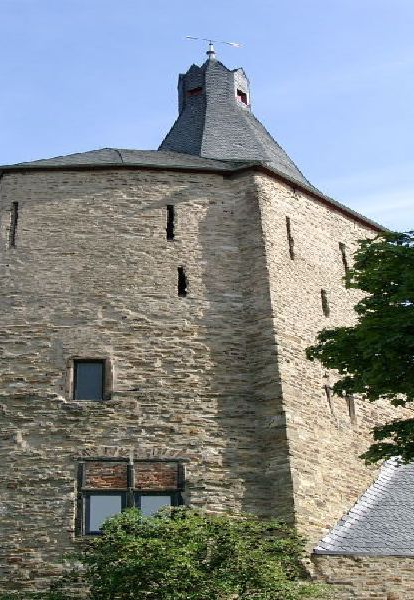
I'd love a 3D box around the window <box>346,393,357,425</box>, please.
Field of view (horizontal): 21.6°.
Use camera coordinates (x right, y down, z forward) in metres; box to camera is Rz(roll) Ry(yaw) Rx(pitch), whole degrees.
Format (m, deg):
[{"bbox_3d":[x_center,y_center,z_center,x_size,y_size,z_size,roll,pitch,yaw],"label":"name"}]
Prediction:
[{"bbox_3d":[3.014,2.357,23.063,0.206,0.665,0.150,23,-42,-32],"label":"window"}]

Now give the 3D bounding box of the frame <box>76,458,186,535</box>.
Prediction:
[{"bbox_3d":[-1.453,3.766,20.607,1.981,1.509,0.200,1,-34,-5],"label":"frame"}]

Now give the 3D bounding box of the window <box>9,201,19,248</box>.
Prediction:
[{"bbox_3d":[-4.256,-1.618,24.023,0.175,1.319,0.150,-1,-34,-3],"label":"window"}]

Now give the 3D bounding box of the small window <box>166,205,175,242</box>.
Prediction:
[{"bbox_3d":[-0.818,-1.697,24.408,0.169,1.001,0.150,1,-34,-5],"label":"small window"}]

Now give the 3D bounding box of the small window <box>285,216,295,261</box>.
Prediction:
[{"bbox_3d":[1.858,-1.378,24.633,0.136,1.242,0.150,23,-42,-32],"label":"small window"}]

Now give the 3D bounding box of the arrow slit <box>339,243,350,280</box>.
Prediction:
[{"bbox_3d":[3.191,-0.936,25.645,0.214,0.898,0.150,23,-42,-32],"label":"arrow slit"}]

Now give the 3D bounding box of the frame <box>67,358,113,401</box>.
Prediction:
[{"bbox_3d":[-2.355,1.643,21.962,0.902,0.989,0.180,1,-34,-5],"label":"frame"}]

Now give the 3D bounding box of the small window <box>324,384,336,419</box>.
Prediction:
[{"bbox_3d":[2.515,2.139,22.722,0.168,0.747,0.150,23,-42,-32],"label":"small window"}]

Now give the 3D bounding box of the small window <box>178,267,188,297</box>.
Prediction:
[{"bbox_3d":[-0.540,-0.358,23.516,0.173,0.768,0.150,1,-34,-5],"label":"small window"}]

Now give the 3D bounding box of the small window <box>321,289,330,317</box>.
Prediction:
[{"bbox_3d":[2.617,0.092,24.319,0.165,0.756,0.150,23,-42,-32],"label":"small window"}]

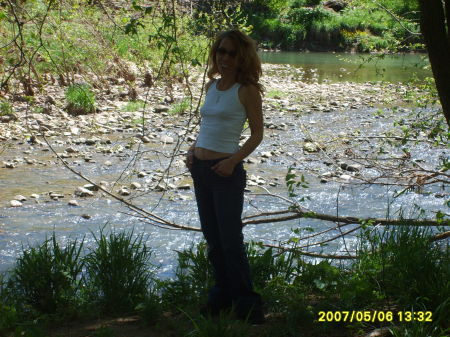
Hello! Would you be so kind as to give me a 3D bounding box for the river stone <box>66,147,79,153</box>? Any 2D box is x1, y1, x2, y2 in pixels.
[{"bbox_3d":[-2.673,-0.334,23.903,0.210,0.095,0.157,-1,7,-6],"label":"river stone"}]

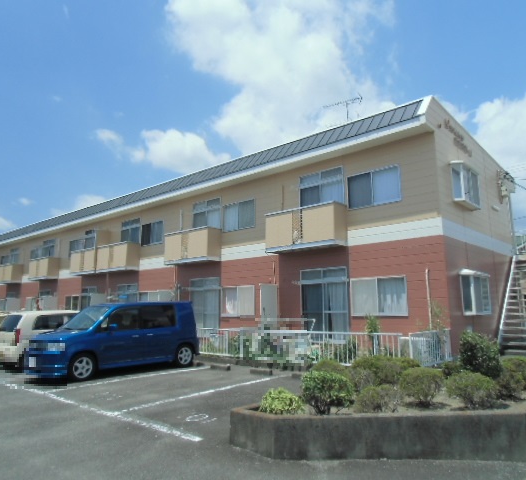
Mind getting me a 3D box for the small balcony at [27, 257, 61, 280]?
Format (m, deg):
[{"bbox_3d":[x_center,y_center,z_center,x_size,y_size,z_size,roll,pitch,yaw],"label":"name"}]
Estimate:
[{"bbox_3d":[-12.529,1.754,25.613,2.561,1.210,0.800,-8,-11,40],"label":"small balcony"}]

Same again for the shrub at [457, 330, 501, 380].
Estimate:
[{"bbox_3d":[3.318,1.797,6.868,0.650,0.770,0.650,-8,-12,40],"label":"shrub"}]

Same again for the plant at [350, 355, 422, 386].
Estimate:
[{"bbox_3d":[1.712,1.838,6.200,0.920,0.460,0.720,-3,-9,15],"label":"plant"}]

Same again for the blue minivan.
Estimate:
[{"bbox_3d":[-3.638,2.434,11.190,1.690,1.705,4.055,-9,-12,41],"label":"blue minivan"}]

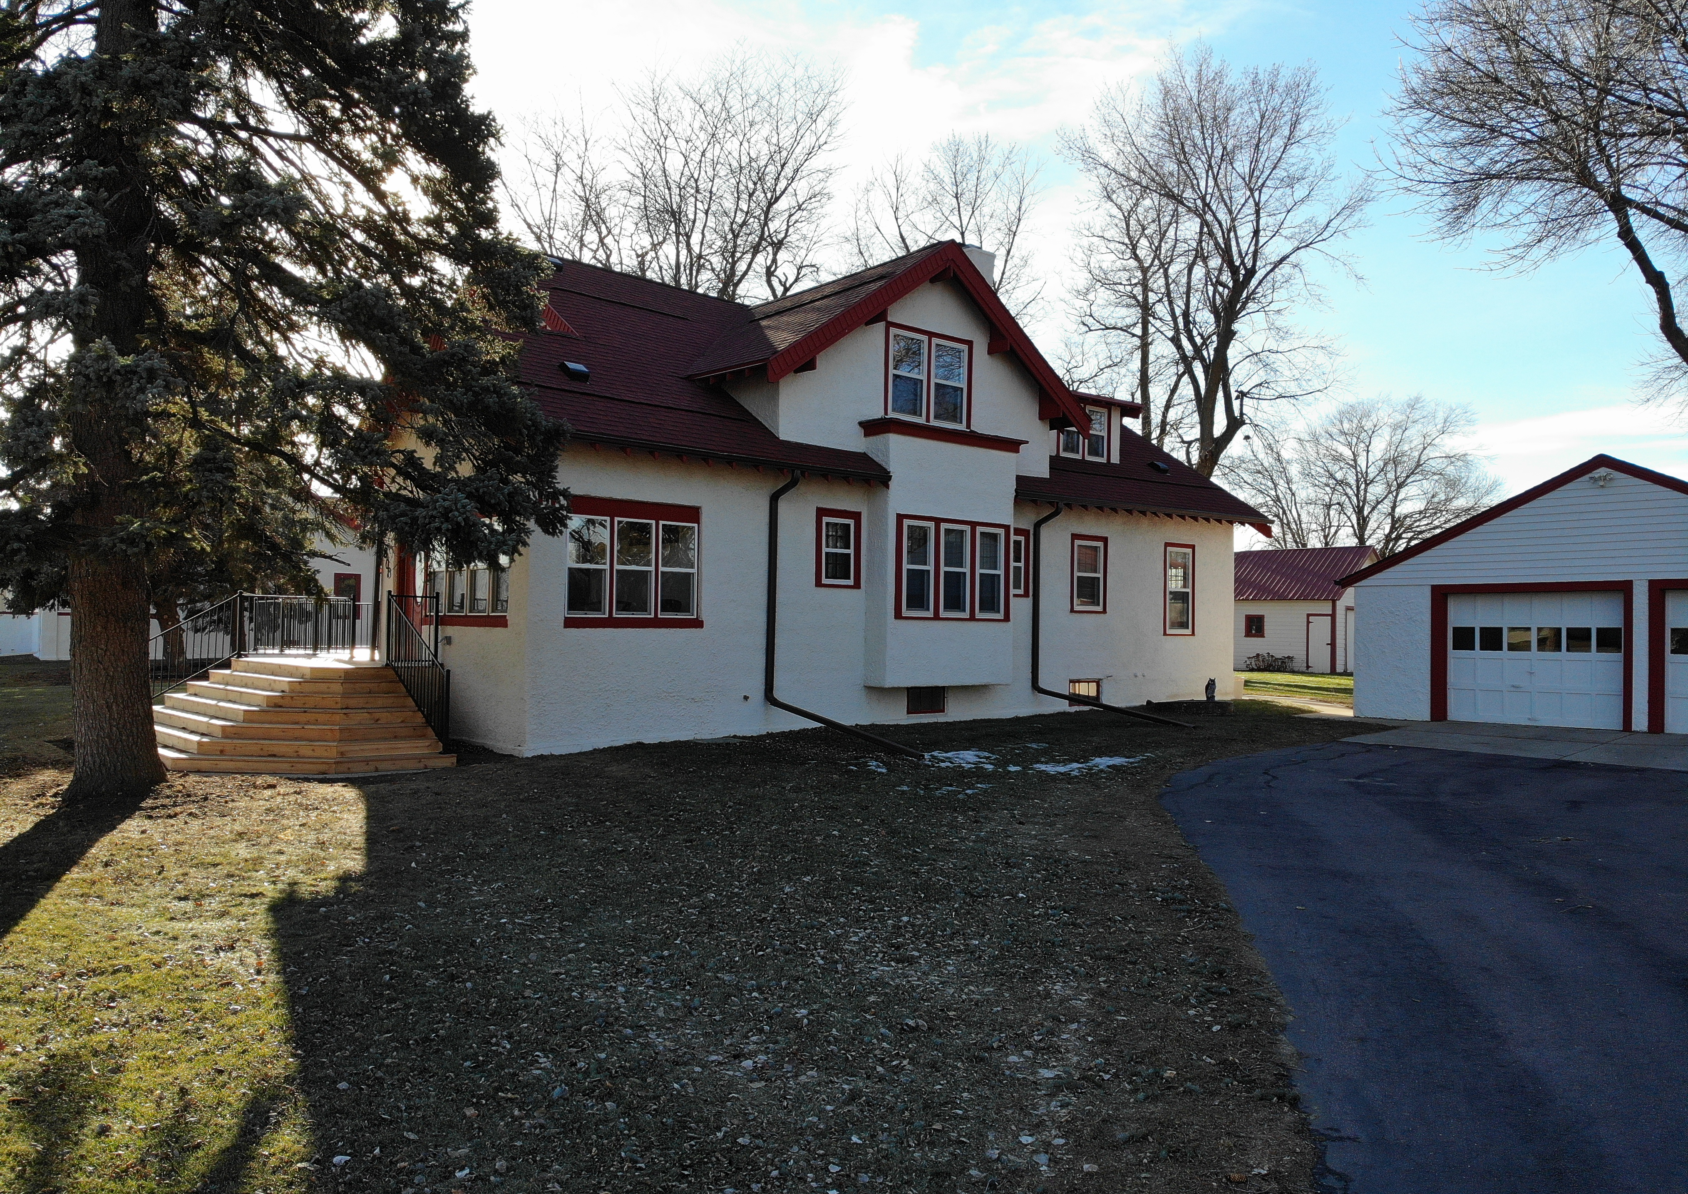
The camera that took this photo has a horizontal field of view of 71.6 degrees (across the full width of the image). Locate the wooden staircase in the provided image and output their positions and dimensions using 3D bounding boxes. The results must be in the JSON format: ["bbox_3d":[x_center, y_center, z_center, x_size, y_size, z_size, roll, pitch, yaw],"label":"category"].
[{"bbox_3d":[-7.243,1.435,15.074,2.940,1.155,5.390,2,-2,-40],"label":"wooden staircase"}]

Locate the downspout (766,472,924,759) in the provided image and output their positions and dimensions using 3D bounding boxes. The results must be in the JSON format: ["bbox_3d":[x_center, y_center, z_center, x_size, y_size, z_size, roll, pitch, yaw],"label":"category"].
[{"bbox_3d":[-0.021,0.110,15.163,0.110,3.675,3.185,2,-2,-40],"label":"downspout"}]

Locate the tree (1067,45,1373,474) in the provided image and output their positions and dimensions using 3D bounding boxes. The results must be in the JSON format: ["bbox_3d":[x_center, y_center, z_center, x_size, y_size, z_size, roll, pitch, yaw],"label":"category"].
[{"bbox_3d":[11.733,-7.401,36.715,9.675,20.081,9.675,0,-2,18],"label":"tree"}]

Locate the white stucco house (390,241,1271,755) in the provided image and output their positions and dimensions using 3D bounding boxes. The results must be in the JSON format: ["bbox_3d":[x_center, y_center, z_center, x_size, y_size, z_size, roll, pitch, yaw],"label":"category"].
[{"bbox_3d":[-1.080,-1.917,22.752,16.485,8.295,11.130,2,-2,-40],"label":"white stucco house"}]

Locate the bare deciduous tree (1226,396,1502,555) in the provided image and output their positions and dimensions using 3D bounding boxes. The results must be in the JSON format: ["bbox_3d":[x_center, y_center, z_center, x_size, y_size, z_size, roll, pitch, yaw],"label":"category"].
[{"bbox_3d":[28.331,-3.674,63.791,15.077,14.740,15.077,0,-2,24],"label":"bare deciduous tree"}]

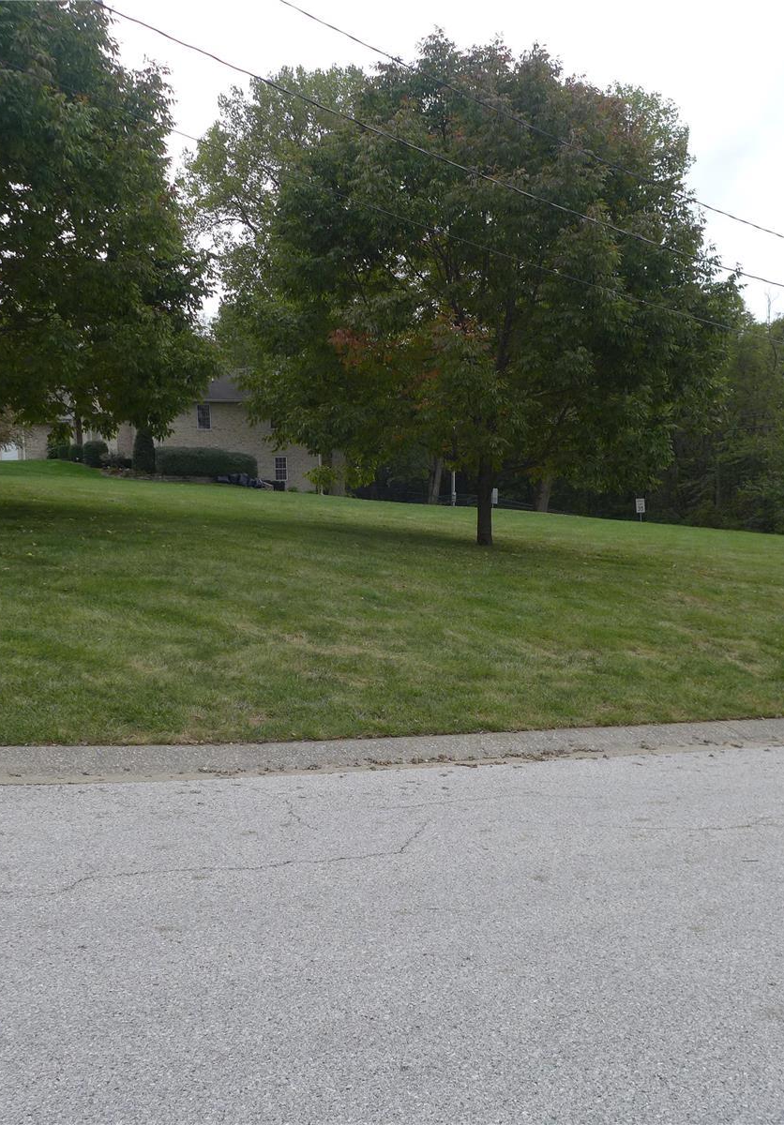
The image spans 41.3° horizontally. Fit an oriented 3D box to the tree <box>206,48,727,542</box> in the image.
[{"bbox_3d":[1.402,-4.956,19.000,9.720,9.250,9.230,0,3,0],"label":"tree"}]

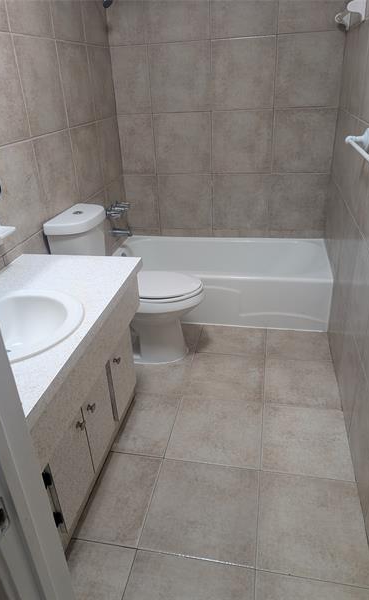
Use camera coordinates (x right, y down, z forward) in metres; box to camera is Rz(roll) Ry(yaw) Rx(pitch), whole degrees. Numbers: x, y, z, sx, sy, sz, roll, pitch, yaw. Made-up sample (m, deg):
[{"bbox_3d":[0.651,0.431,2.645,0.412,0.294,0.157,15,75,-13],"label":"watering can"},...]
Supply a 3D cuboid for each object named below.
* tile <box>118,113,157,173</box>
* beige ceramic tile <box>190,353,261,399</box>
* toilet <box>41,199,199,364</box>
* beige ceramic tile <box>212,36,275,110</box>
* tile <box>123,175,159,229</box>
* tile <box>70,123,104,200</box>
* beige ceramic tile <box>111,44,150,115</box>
[{"bbox_3d":[-0.337,-1.116,3.007,0.263,0.413,0.010,3,28,11],"label":"tile"},{"bbox_3d":[0.237,0.429,2.349,0.423,0.010,0.406,3,28,11],"label":"beige ceramic tile"},{"bbox_3d":[-0.263,-0.063,2.329,0.739,0.856,0.405,3,29,11],"label":"toilet"},{"bbox_3d":[0.377,-1.442,2.673,0.413,0.408,0.010,3,28,11],"label":"beige ceramic tile"},{"bbox_3d":[-0.316,-0.741,3.177,0.261,0.405,0.010,3,29,11],"label":"tile"},{"bbox_3d":[-0.588,-0.854,2.540,0.014,0.405,0.399,3,29,11],"label":"tile"},{"bbox_3d":[-0.358,-1.478,2.820,0.262,0.405,0.014,3,29,11],"label":"beige ceramic tile"}]

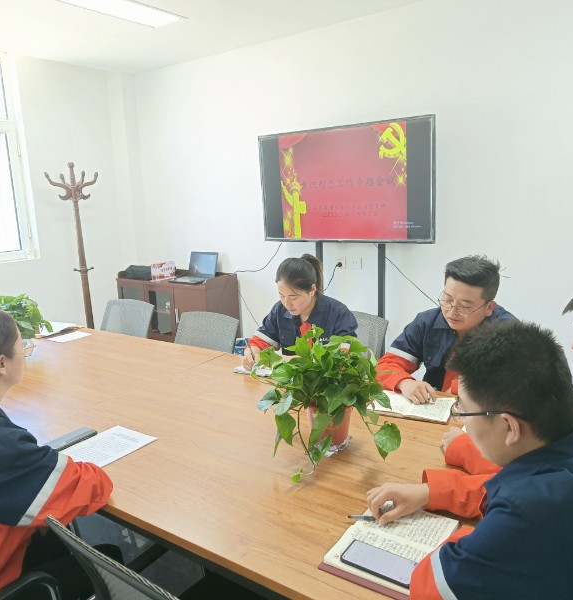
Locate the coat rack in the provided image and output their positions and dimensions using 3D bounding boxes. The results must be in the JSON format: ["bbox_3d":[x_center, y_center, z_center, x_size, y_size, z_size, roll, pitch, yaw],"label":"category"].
[{"bbox_3d":[-1.685,-0.195,4.435,0.450,1.850,0.450,-7,12,-20],"label":"coat rack"}]

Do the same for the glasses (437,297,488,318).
[{"bbox_3d":[0.622,0.007,1.891,0.142,0.048,0.140,20,32,28],"label":"glasses"}]

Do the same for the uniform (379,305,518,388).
[{"bbox_3d":[0.667,0.265,2.192,0.610,0.550,0.470,7,14,40],"label":"uniform"}]

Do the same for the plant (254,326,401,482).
[{"bbox_3d":[0.137,0.271,1.672,0.450,0.375,0.430,-2,11,4],"label":"plant"}]

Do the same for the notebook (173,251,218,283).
[{"bbox_3d":[-0.837,-0.292,4.733,0.350,0.240,0.270,5,13,35],"label":"notebook"}]

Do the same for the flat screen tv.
[{"bbox_3d":[0.400,-0.828,3.833,1.400,0.815,0.075,5,13,35],"label":"flat screen tv"}]

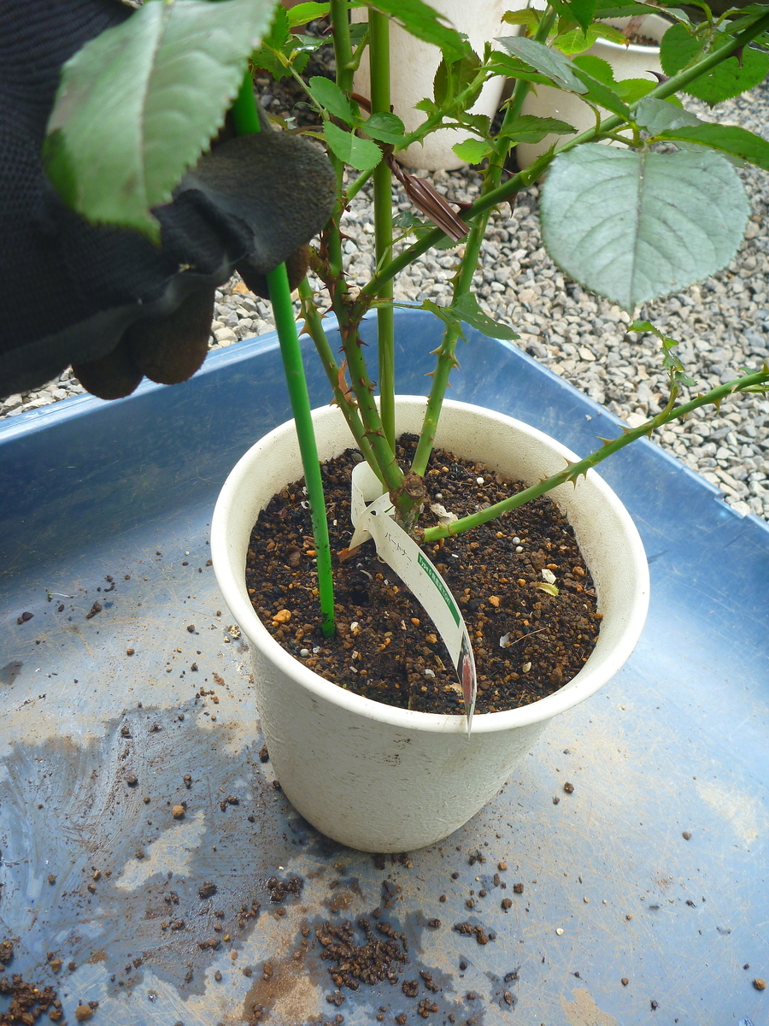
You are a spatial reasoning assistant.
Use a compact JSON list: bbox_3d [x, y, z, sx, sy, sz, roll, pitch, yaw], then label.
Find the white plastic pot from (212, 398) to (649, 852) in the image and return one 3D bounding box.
[{"bbox_3d":[0.013,0.082,0.501,0.222,0.217,0.222,5,47,-5],"label":"white plastic pot"}]

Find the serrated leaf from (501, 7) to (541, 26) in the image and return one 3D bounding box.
[{"bbox_3d":[0.051,-0.186,0.311,0.017,0.004,0.013,8,60,10],"label":"serrated leaf"}]

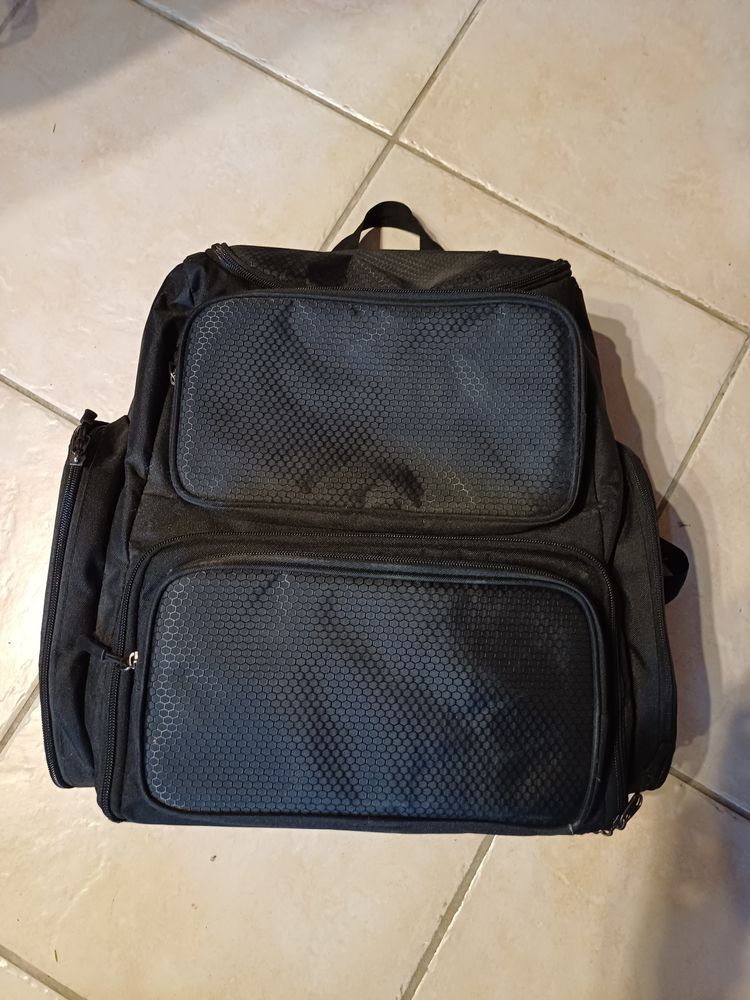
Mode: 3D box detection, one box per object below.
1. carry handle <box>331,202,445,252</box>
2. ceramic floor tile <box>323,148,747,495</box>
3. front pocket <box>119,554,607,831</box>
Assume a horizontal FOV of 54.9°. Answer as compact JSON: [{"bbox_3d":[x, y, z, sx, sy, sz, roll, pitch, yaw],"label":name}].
[{"bbox_3d":[0.011,-0.209,0.552,0.085,0.020,0.047,2,80,-1],"label":"carry handle"},{"bbox_3d":[0.075,-0.075,0.574,0.331,0.010,0.331,30,81,4],"label":"ceramic floor tile"},{"bbox_3d":[-0.006,0.101,0.392,0.252,0.038,0.139,2,81,-1],"label":"front pocket"}]

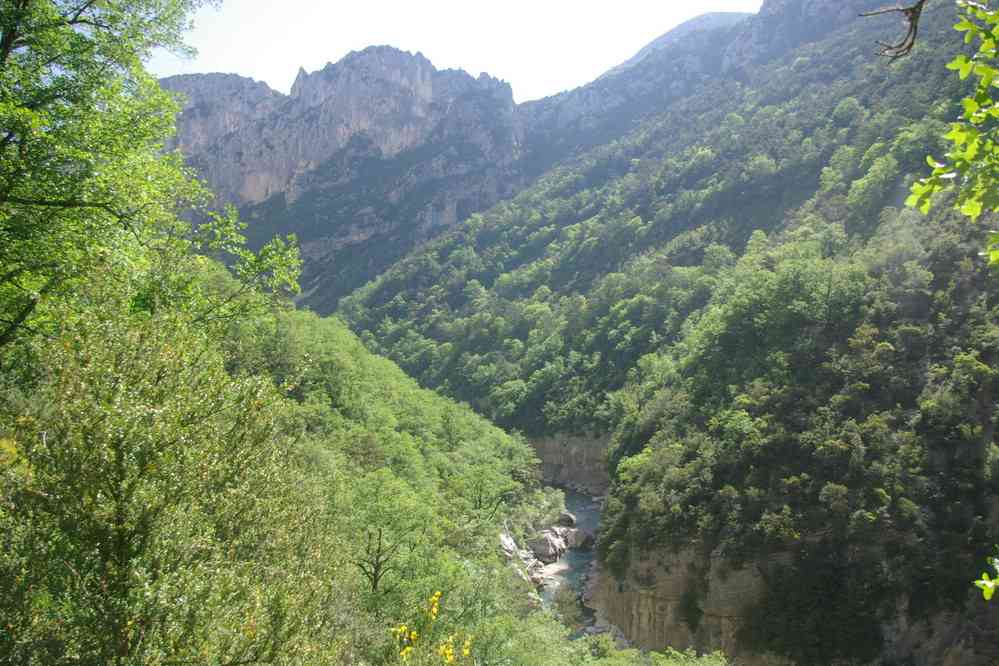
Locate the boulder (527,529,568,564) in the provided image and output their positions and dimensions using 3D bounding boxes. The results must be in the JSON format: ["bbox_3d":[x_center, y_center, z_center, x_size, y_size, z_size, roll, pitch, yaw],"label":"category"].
[{"bbox_3d":[7.120,31.350,110.000,5.600,4.100,5.000,0,4,0],"label":"boulder"}]

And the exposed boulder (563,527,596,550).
[{"bbox_3d":[12.330,31.420,114.000,4.700,2.600,3.700,0,4,0],"label":"exposed boulder"}]

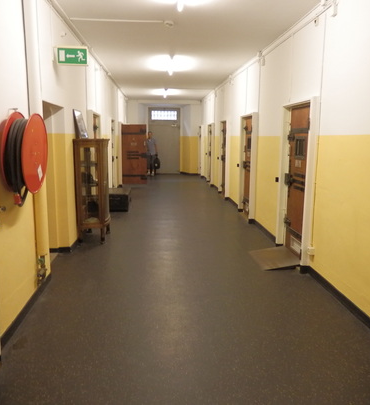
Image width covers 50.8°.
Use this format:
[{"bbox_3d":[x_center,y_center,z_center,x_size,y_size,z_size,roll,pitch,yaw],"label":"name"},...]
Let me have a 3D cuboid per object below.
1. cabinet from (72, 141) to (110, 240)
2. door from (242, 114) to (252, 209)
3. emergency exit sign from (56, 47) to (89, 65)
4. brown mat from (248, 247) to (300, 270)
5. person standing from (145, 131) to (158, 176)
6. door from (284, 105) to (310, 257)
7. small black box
[{"bbox_3d":[-1.385,-0.197,6.047,0.460,1.540,0.680,0,10,-4],"label":"cabinet"},{"bbox_3d":[1.324,-0.699,7.732,0.090,1.960,0.840,0,10,-4],"label":"door"},{"bbox_3d":[-1.362,-1.770,4.712,0.380,0.205,0.070,0,10,-4],"label":"emergency exit sign"},{"bbox_3d":[1.169,0.720,5.084,0.520,0.080,0.780,0,10,-4],"label":"brown mat"},{"bbox_3d":[-1.328,-1.911,15.494,0.500,1.750,0.320,0,10,-4],"label":"person standing"},{"bbox_3d":[1.521,-0.266,5.136,0.090,1.960,0.840,0,10,-4],"label":"door"},{"bbox_3d":[-1.498,-0.064,8.777,0.540,0.355,1.000,0,10,-4],"label":"small black box"}]

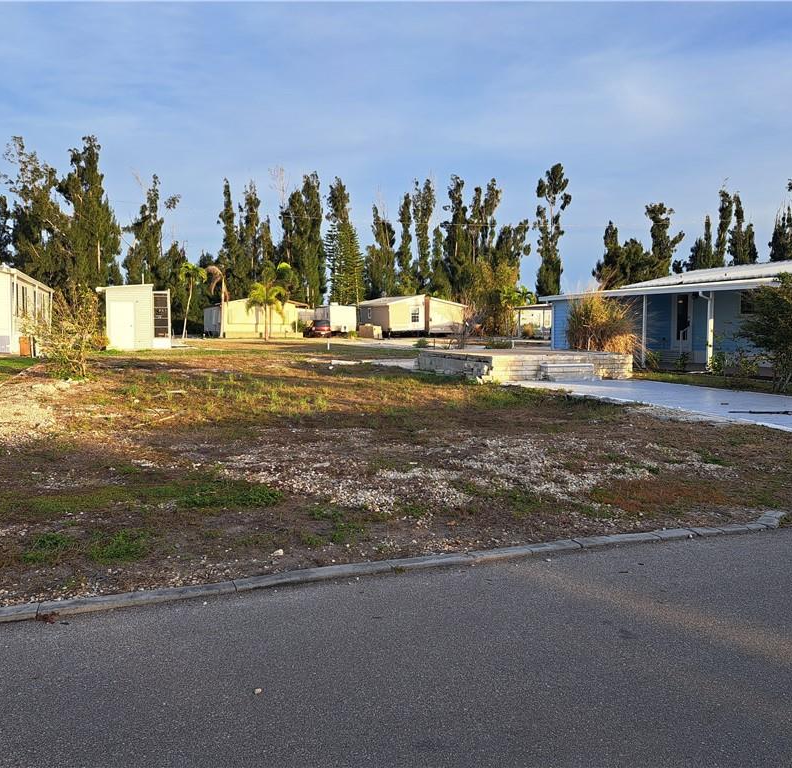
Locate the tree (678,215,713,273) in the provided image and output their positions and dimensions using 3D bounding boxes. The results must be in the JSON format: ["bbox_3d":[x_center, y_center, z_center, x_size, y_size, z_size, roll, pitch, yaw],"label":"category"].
[{"bbox_3d":[38.193,-14.054,91.158,4.185,15.172,4.185,0,5,0],"label":"tree"}]

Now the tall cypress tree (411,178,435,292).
[{"bbox_3d":[3.199,-15.600,87.250,3.156,18.914,3.156,0,5,2],"label":"tall cypress tree"}]

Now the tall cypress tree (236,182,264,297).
[{"bbox_3d":[-16.207,-13.999,79.676,3.363,16.883,3.363,-1,5,-11],"label":"tall cypress tree"}]

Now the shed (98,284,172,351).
[{"bbox_3d":[-11.693,-2.994,31.966,2.809,2.787,2.800,-2,5,-20],"label":"shed"}]

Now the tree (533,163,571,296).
[{"bbox_3d":[18.214,-15.934,83.981,4.322,20.087,4.322,0,5,0],"label":"tree"}]

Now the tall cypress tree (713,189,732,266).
[{"bbox_3d":[47.605,-18.015,104.478,3.151,21.092,3.151,2,5,24],"label":"tall cypress tree"}]

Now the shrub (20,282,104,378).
[{"bbox_3d":[-7.831,-1.256,16.672,1.884,2.193,1.790,-2,5,-20],"label":"shrub"}]

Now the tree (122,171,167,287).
[{"bbox_3d":[-25.702,-12.994,72.135,4.720,16.230,4.480,0,5,0],"label":"tree"}]

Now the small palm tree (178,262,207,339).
[{"bbox_3d":[-16.060,-6.576,56.254,2.208,6.035,2.208,-1,5,-16],"label":"small palm tree"}]

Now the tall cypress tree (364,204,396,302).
[{"bbox_3d":[-1.695,-12.534,78.239,3.383,14.245,3.383,0,5,0],"label":"tall cypress tree"}]

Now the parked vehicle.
[{"bbox_3d":[-7.140,-4.963,64.370,1.750,1.600,4.400,-2,5,-20],"label":"parked vehicle"}]

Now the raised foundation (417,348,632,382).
[{"bbox_3d":[3.389,-0.570,19.527,4.013,0.596,4.812,-2,5,-20],"label":"raised foundation"}]

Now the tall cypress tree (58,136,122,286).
[{"bbox_3d":[-30.539,-14.447,70.120,6.400,19.470,6.080,0,5,0],"label":"tall cypress tree"}]

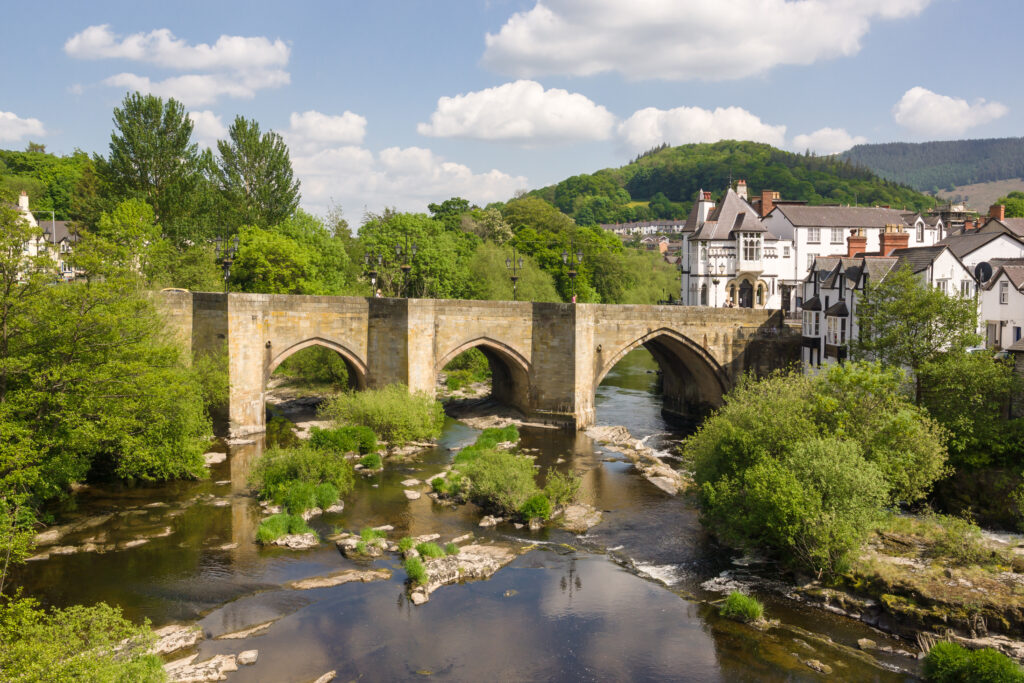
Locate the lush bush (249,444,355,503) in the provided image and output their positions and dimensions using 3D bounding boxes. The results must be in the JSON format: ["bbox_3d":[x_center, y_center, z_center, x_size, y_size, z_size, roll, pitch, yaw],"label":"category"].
[{"bbox_3d":[-7.852,4.804,41.382,3.950,2.000,3.200,0,2,0],"label":"lush bush"}]

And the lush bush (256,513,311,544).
[{"bbox_3d":[-7.300,6.001,35.600,1.750,0.850,1.200,0,2,0],"label":"lush bush"}]

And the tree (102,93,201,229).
[{"bbox_3d":[-36.293,-13.684,112.000,9.600,22.000,9.000,0,2,0],"label":"tree"}]

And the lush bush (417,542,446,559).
[{"bbox_3d":[-2.242,5.808,30.900,0.850,0.380,0.650,0,2,0],"label":"lush bush"}]

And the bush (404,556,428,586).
[{"bbox_3d":[-2.393,5.763,27.800,0.620,0.650,0.600,0,2,0],"label":"bush"}]

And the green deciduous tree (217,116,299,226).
[{"bbox_3d":[-26.491,-12.041,115.478,8.915,22.586,8.469,0,2,0],"label":"green deciduous tree"}]

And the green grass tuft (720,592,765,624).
[{"bbox_3d":[5.482,6.299,26.500,1.050,0.650,0.950,0,2,0],"label":"green grass tuft"}]

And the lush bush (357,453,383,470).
[{"bbox_3d":[-6.403,5.430,50.200,1.080,0.750,0.950,0,2,0],"label":"lush bush"}]

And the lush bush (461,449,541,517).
[{"bbox_3d":[-0.410,4.882,39.520,2.900,2.200,2.700,0,2,0],"label":"lush bush"}]

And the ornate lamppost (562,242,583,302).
[{"bbox_3d":[3.654,-3.614,67.000,1.050,4.700,0.450,0,2,-12],"label":"ornate lamppost"}]

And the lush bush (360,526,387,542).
[{"bbox_3d":[-4.133,5.755,33.104,0.780,0.400,0.600,0,2,0],"label":"lush bush"}]

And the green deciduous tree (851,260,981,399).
[{"bbox_3d":[17.501,-0.178,48.000,5.400,6.500,5.000,0,2,0],"label":"green deciduous tree"}]

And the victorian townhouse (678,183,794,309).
[{"bbox_3d":[18.718,-7.457,92.500,8.400,11.300,8.000,0,2,-6],"label":"victorian townhouse"}]

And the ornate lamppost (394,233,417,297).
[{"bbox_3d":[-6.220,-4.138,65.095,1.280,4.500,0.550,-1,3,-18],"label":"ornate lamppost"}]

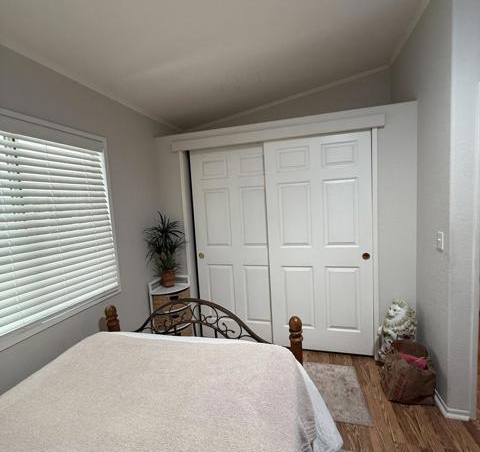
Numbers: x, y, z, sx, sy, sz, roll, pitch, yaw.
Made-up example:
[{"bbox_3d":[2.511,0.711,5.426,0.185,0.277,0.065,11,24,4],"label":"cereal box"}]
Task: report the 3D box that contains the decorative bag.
[{"bbox_3d":[1.218,1.041,1.881,0.310,0.360,0.220,-2,6,16],"label":"decorative bag"}]

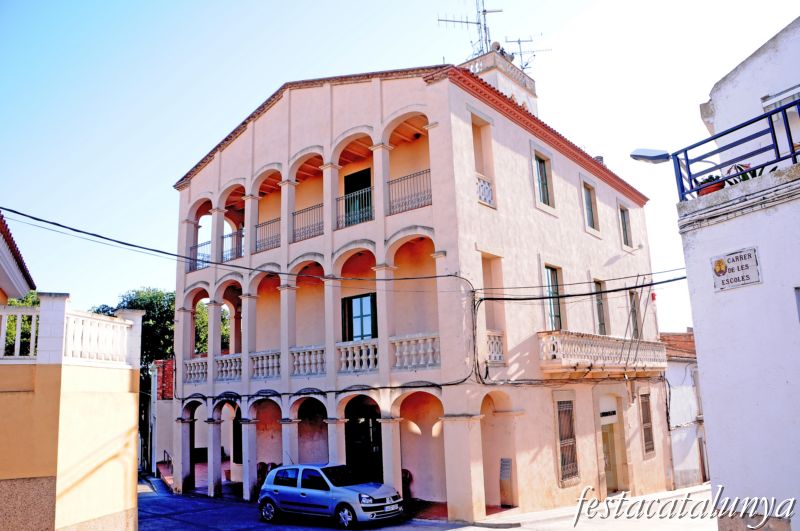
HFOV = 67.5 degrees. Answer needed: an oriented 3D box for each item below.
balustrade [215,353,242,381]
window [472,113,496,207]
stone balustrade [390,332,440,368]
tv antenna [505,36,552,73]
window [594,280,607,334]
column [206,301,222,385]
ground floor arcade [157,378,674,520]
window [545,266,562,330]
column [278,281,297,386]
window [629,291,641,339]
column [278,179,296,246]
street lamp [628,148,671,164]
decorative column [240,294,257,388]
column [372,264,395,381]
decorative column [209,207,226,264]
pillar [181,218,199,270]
[{"bbox_3d":[-6.155,3.695,21.588,1.594,0.942,0.220,-12,-16,38],"label":"balustrade"},{"bbox_3d":[2.386,-3.040,17.719,0.300,2.700,1.120,-12,-15,38],"label":"window"},{"bbox_3d":[0.471,2.329,15.966,1.689,0.845,0.210,-12,-15,38],"label":"stone balustrade"},{"bbox_3d":[5.427,-8.889,25.300,1.750,1.400,0.900,-1,-12,-6],"label":"tv antenna"},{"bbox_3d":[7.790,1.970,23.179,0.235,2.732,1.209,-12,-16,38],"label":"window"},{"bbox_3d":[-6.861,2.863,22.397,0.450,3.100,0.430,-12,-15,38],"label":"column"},{"bbox_3d":[1.655,6.819,25.059,13.600,3.900,16.200,-12,-15,38],"label":"ground floor arcade"},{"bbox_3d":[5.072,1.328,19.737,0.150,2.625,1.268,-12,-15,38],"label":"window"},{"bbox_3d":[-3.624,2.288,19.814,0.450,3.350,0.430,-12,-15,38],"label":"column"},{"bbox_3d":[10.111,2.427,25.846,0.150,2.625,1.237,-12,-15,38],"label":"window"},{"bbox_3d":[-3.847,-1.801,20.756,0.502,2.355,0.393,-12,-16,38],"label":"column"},{"bbox_3d":[3.790,-1.656,9.100,0.650,0.170,0.260,3,-7,35],"label":"street lamp"},{"bbox_3d":[-5.296,2.661,21.147,0.440,3.258,0.393,-12,-16,38],"label":"decorative column"},{"bbox_3d":[-0.363,1.535,16.807,0.540,3.067,0.398,-12,-15,38],"label":"column"},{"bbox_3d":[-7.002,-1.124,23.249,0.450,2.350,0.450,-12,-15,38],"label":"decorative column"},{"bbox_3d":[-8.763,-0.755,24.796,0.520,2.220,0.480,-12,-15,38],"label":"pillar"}]

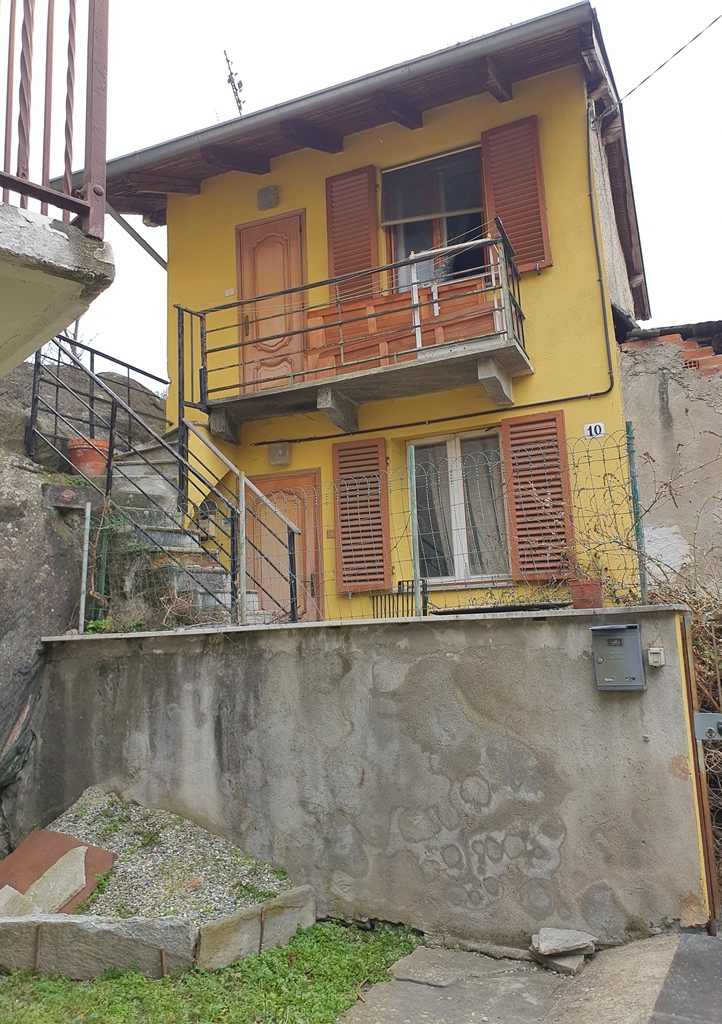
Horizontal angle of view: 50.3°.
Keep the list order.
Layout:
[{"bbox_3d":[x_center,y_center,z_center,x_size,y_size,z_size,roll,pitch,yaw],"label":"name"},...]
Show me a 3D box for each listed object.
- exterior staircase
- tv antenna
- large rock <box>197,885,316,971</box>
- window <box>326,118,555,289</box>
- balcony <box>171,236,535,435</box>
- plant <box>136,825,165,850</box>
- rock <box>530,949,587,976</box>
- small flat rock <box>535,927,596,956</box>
[{"bbox_3d":[-1.540,-0.105,6.753,1.900,3.000,1.950,-7,-12,21],"label":"exterior staircase"},{"bbox_3d":[-1.700,-5.759,10.336,0.300,0.350,1.050,-3,-11,1],"label":"tv antenna"},{"bbox_3d":[-0.578,2.249,4.195,0.110,0.250,0.800,-13,-15,43],"label":"large rock"},{"bbox_3d":[0.689,-2.886,7.553,2.218,1.548,0.160,-7,-12,21],"label":"window"},{"bbox_3d":[-0.086,-1.470,7.198,3.183,1.253,0.771,-7,-12,21],"label":"balcony"},{"bbox_3d":[-1.242,1.909,4.558,0.160,0.100,0.160,-4,-11,10],"label":"plant"},{"bbox_3d":[1.006,2.259,3.931,0.200,0.075,0.280,5,-13,-33],"label":"rock"},{"bbox_3d":[1.044,2.188,3.916,0.290,0.070,0.260,-4,-11,10],"label":"small flat rock"}]

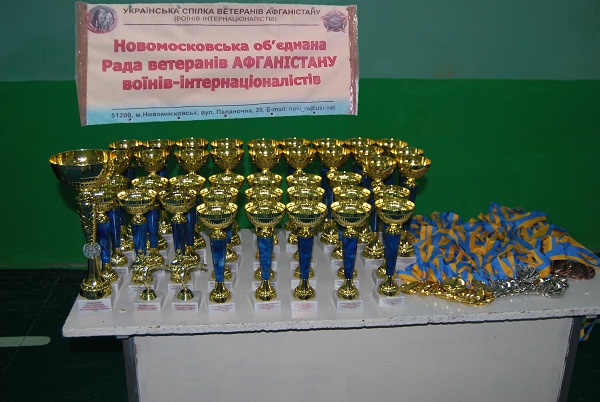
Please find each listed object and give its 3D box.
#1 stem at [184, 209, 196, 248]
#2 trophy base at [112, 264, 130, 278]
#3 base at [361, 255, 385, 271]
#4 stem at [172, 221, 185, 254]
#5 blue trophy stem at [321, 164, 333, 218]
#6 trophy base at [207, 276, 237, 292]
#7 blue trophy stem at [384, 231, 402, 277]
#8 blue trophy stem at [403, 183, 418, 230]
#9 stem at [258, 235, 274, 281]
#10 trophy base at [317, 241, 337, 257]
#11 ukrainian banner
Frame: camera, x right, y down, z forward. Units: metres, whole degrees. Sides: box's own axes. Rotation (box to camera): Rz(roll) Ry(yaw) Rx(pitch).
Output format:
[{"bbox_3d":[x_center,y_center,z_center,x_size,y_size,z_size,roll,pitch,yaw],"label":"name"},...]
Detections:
[{"bbox_3d":[-0.313,0.073,1.703,0.040,0.120,0.040,-1,19,-6],"label":"stem"},{"bbox_3d":[-0.518,0.188,1.712,0.066,0.025,0.066,-1,19,-6],"label":"trophy base"},{"bbox_3d":[0.221,0.173,1.799,0.066,0.026,0.066,-1,19,-6],"label":"base"},{"bbox_3d":[-0.320,0.113,1.588,0.041,0.120,0.041,-1,19,-6],"label":"stem"},{"bbox_3d":[0.077,-0.021,1.671,0.033,0.127,0.033,-1,18,-5],"label":"blue trophy stem"},{"bbox_3d":[-0.190,0.193,1.452,0.056,0.022,0.056,-1,18,-5],"label":"trophy base"},{"bbox_3d":[0.209,0.123,1.351,0.034,0.102,0.034,-1,18,-5],"label":"blue trophy stem"},{"bbox_3d":[0.285,0.019,1.562,0.033,0.122,0.033,-1,18,-5],"label":"blue trophy stem"},{"bbox_3d":[-0.086,0.146,1.506,0.041,0.121,0.041,-1,19,-6],"label":"stem"},{"bbox_3d":[0.079,0.122,1.677,0.056,0.022,0.056,-1,18,-5],"label":"trophy base"},{"bbox_3d":[-0.405,-0.689,3.069,1.395,0.595,0.020,-1,18,-6],"label":"ukrainian banner"}]

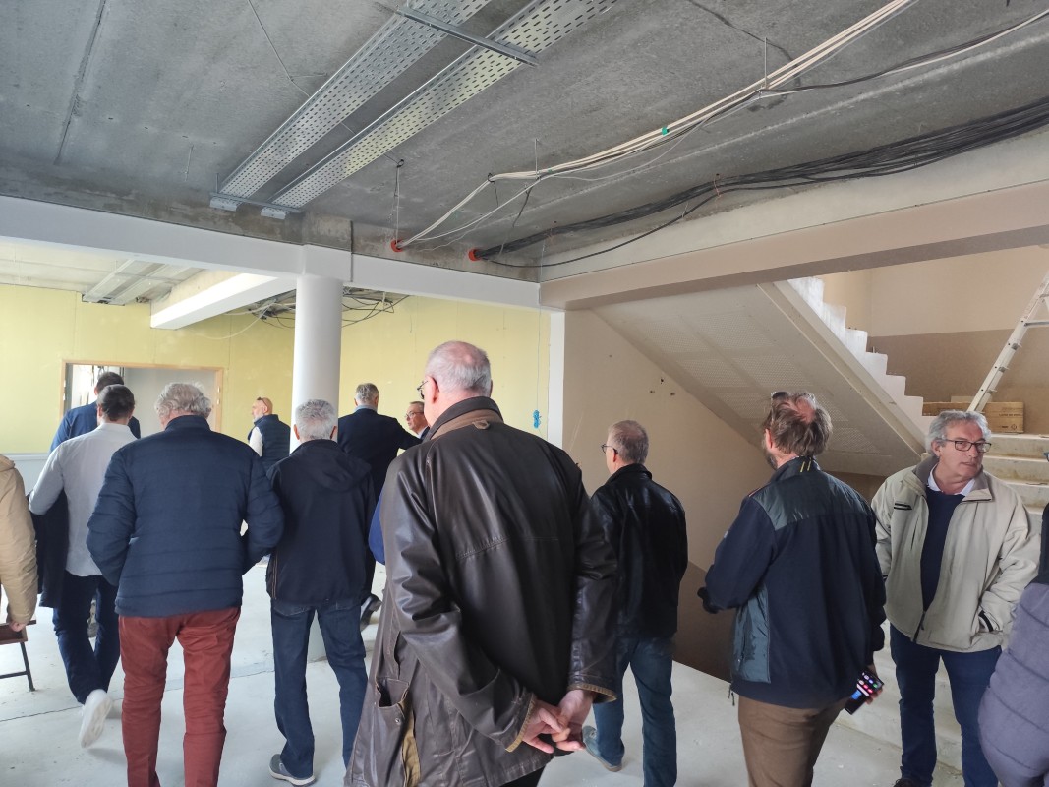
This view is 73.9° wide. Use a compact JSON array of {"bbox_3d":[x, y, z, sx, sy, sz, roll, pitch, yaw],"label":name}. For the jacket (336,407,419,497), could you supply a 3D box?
[{"bbox_3d":[-1.119,0.483,5.150,0.660,0.780,0.360,2,-1,-10],"label":"jacket"}]

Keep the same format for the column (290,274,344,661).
[{"bbox_3d":[-1.413,0.485,4.667,0.302,2.501,0.302,2,-1,-37],"label":"column"}]

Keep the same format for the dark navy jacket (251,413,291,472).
[{"bbox_3d":[-2.365,0.526,6.600,0.320,0.680,0.480,1,-1,24],"label":"dark navy jacket"}]

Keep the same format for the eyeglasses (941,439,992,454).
[{"bbox_3d":[1.739,0.206,2.765,0.142,0.043,0.140,4,-1,0],"label":"eyeglasses"}]

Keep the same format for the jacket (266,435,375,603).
[{"bbox_3d":[-0.899,0.555,3.050,0.490,0.700,0.320,2,-1,-14],"label":"jacket"}]

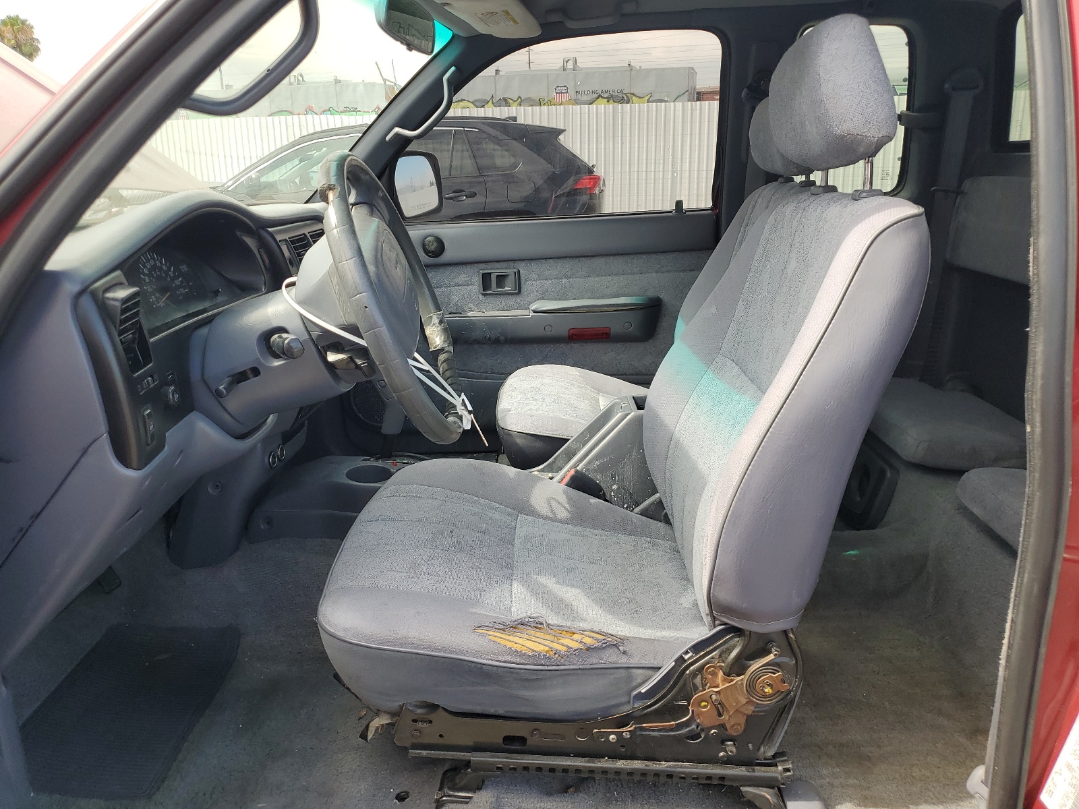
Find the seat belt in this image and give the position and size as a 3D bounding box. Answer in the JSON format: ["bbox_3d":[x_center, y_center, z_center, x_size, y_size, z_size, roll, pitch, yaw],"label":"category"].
[{"bbox_3d":[0.954,-0.421,1.971,0.185,0.762,0.093,0,14,3],"label":"seat belt"}]

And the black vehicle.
[{"bbox_3d":[-1.497,-1.869,8.145,4.600,1.700,1.860,1,14,9],"label":"black vehicle"}]

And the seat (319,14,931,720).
[{"bbox_3d":[0.073,-0.085,1.092,0.710,0.800,0.510,0,14,3],"label":"seat"}]

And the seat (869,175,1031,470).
[{"bbox_3d":[0.897,-0.217,1.755,0.350,0.536,0.546,0,14,3],"label":"seat"}]

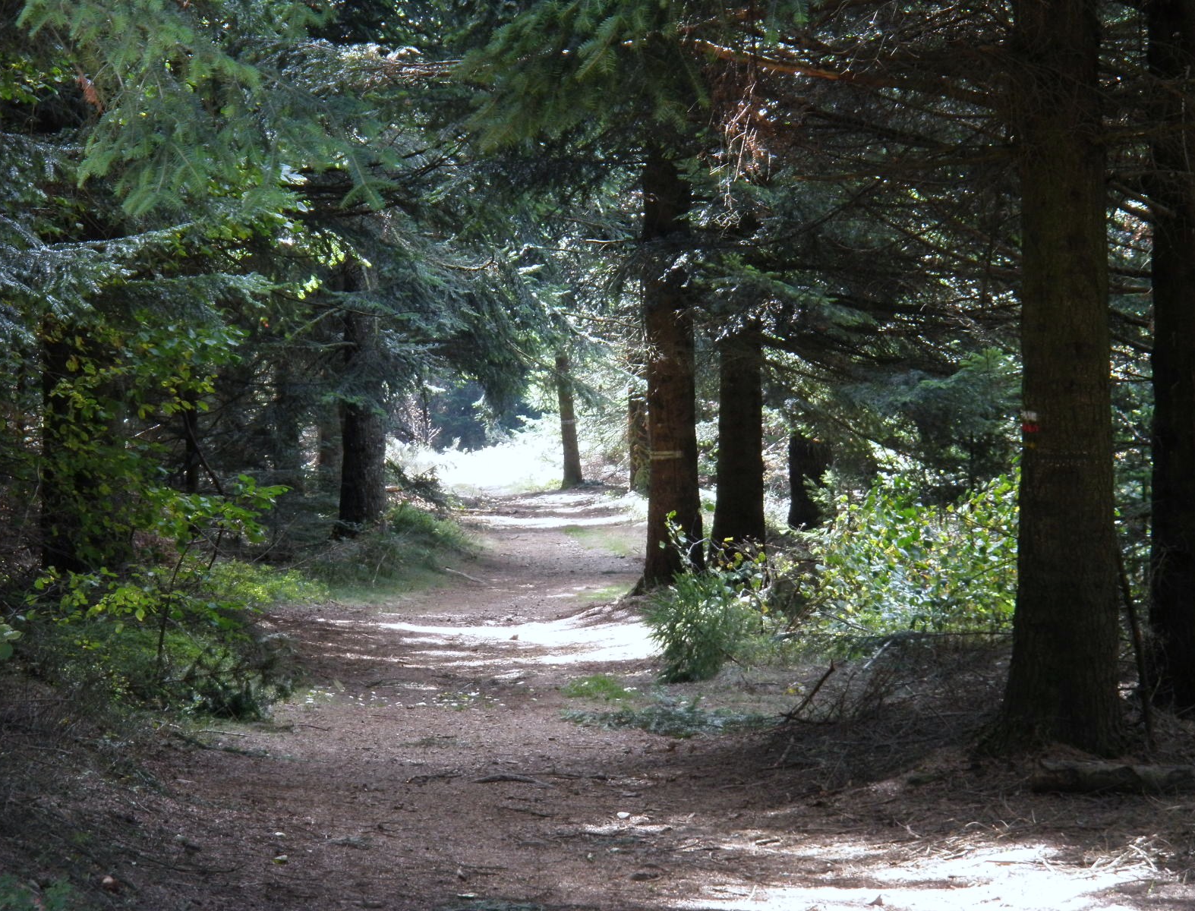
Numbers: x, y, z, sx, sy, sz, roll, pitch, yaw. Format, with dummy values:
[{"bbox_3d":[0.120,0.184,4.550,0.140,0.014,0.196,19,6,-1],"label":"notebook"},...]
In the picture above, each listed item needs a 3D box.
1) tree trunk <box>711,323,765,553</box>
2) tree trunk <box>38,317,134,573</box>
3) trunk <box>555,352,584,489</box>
[{"bbox_3d":[1.527,-0.190,46.000,0.540,2.500,0.520,0,0,0],"label":"tree trunk"},{"bbox_3d":[-3.449,-0.067,28.500,0.590,1.720,0.560,0,0,0],"label":"tree trunk"},{"bbox_3d":[-0.550,-0.669,82.000,0.420,2.640,0.420,-5,0,0],"label":"trunk"}]

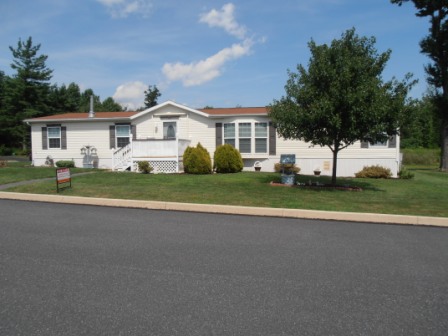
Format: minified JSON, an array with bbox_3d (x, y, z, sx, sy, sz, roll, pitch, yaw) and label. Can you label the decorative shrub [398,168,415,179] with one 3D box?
[{"bbox_3d":[9.368,0.289,15.915,0.770,0.530,0.750,0,2,11],"label":"decorative shrub"}]

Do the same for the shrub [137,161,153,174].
[{"bbox_3d":[-4.006,-0.020,15.856,0.750,0.670,0.720,0,2,11],"label":"shrub"}]

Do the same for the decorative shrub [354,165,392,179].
[{"bbox_3d":[7.567,0.202,15.712,1.750,0.660,1.200,0,2,11],"label":"decorative shrub"}]

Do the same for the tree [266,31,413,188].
[{"bbox_3d":[5.251,-2.771,13.926,6.300,7.000,6.000,0,2,11],"label":"tree"}]

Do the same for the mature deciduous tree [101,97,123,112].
[{"bbox_3d":[-15.212,-4.815,41.878,4.500,9.500,4.500,0,2,11],"label":"mature deciduous tree"}]

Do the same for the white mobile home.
[{"bbox_3d":[-1.107,-1.900,21.734,22.240,4.450,9.400,0,2,11],"label":"white mobile home"}]

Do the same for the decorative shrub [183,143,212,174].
[{"bbox_3d":[-1.442,-0.509,16.892,1.520,1.700,1.500,0,2,0],"label":"decorative shrub"}]

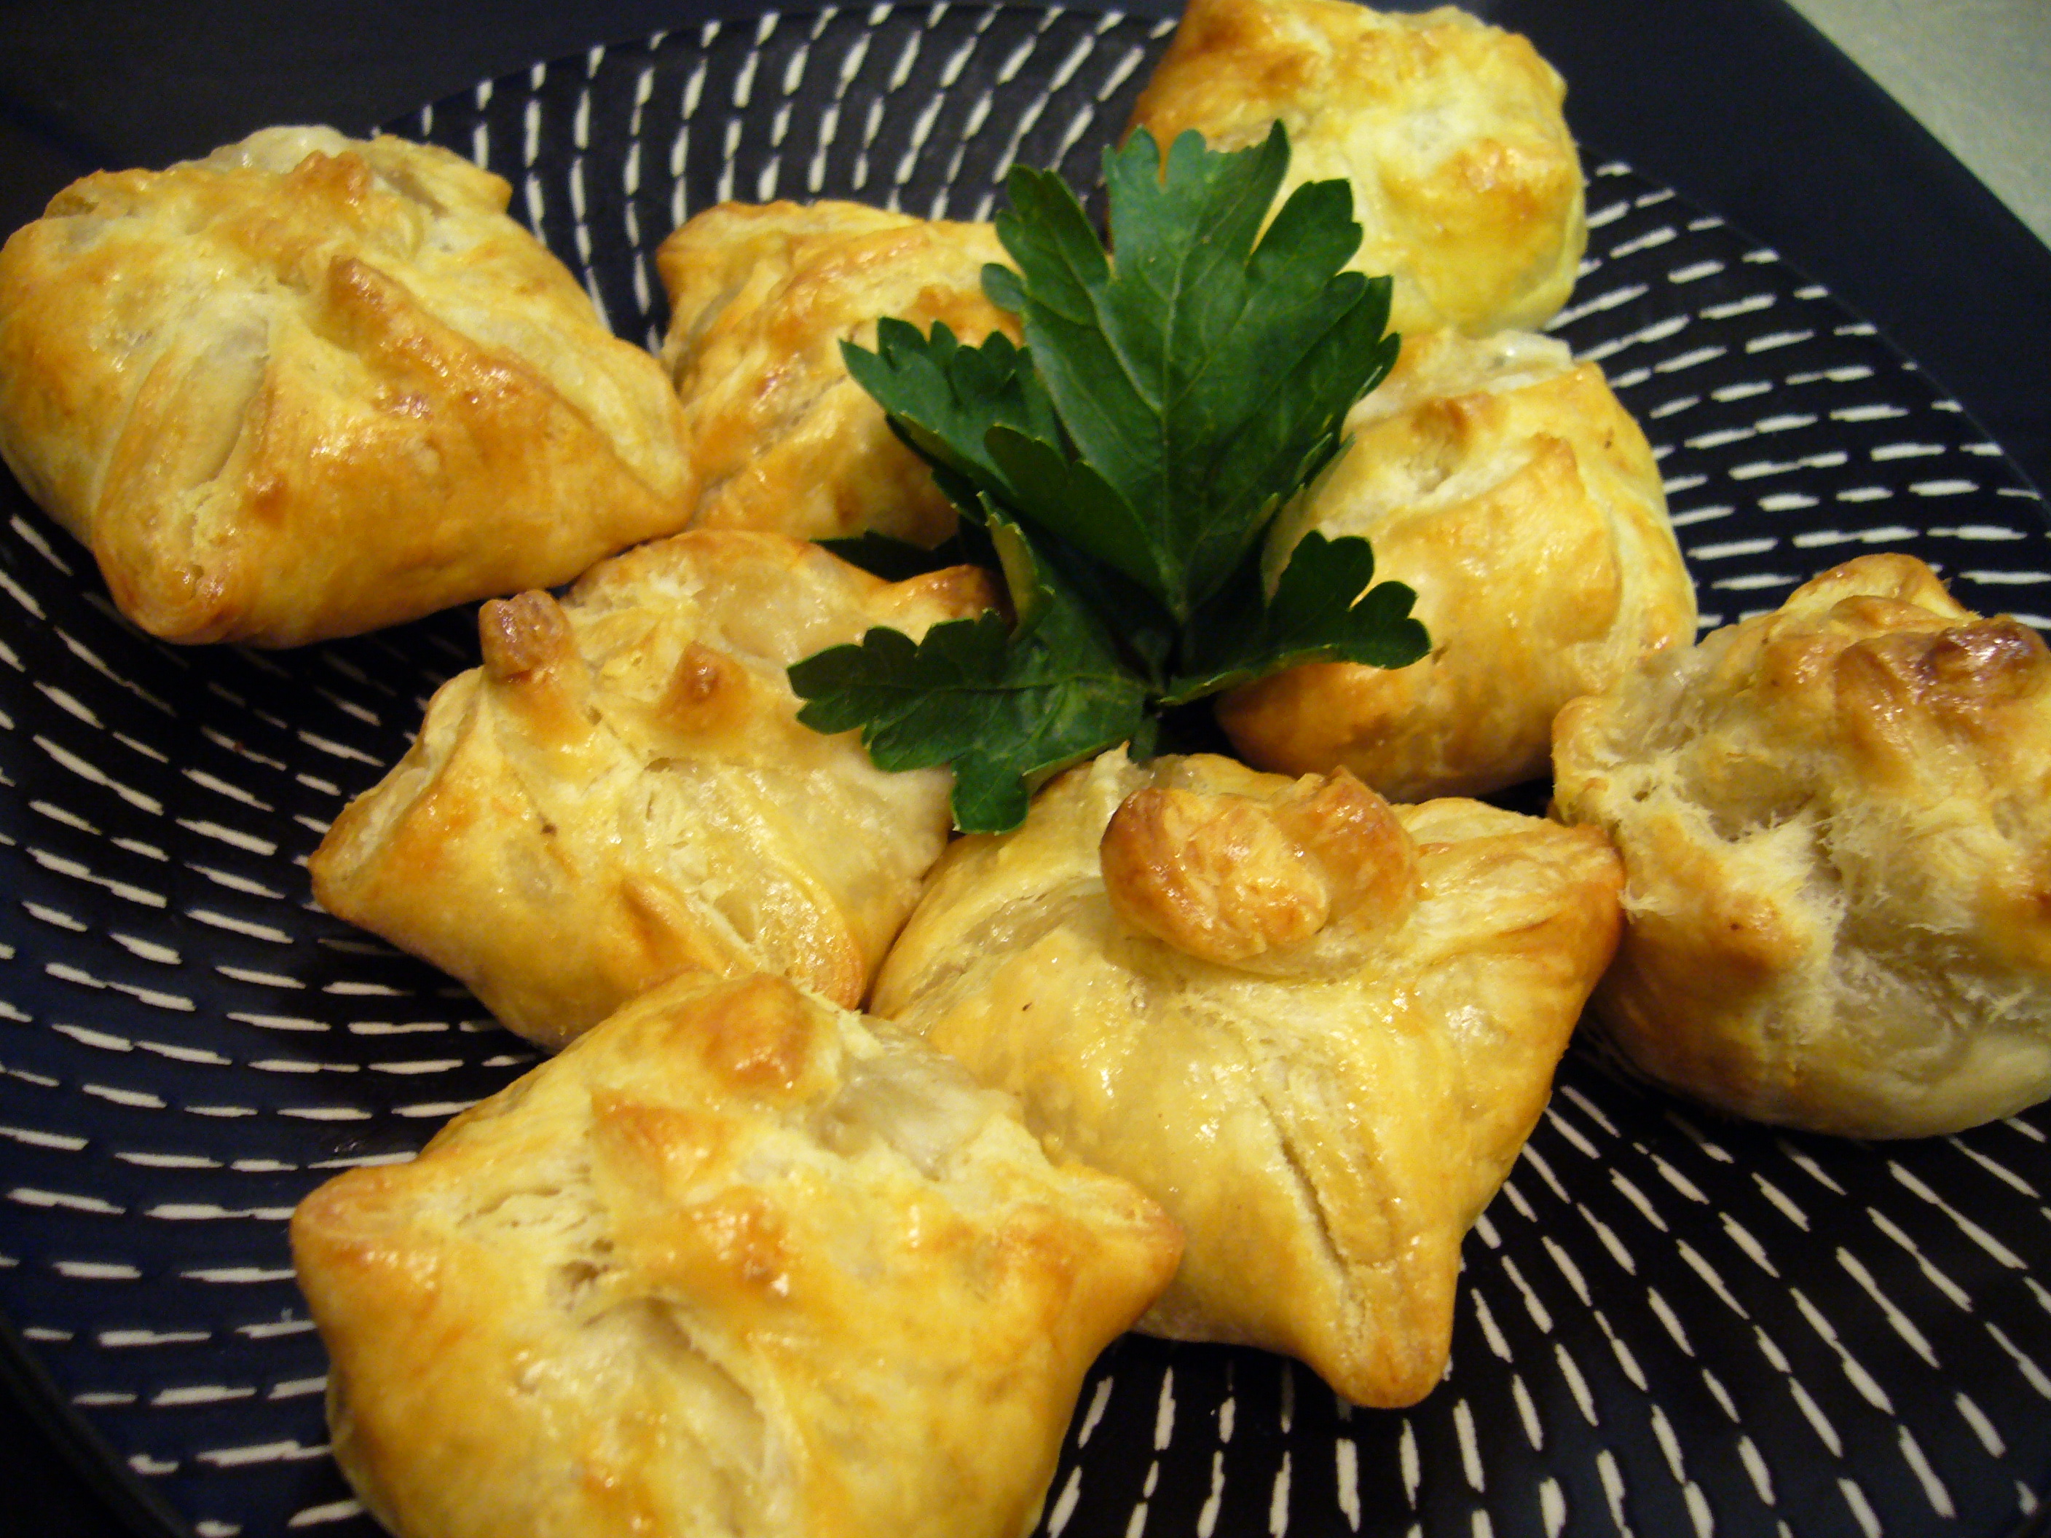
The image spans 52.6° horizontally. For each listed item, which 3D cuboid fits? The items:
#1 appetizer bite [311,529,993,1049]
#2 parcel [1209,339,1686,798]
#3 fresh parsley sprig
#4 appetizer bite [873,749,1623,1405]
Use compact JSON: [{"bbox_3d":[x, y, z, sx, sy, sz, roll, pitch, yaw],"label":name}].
[{"bbox_3d":[-0.038,-0.004,0.215,0.057,0.038,0.053,13,51,3],"label":"appetizer bite"},{"bbox_3d":[0.049,-0.029,0.248,0.056,0.036,0.051,-10,54,-15],"label":"parcel"},{"bbox_3d":[0.009,-0.029,0.220,0.068,0.052,0.066,4,52,-5],"label":"fresh parsley sprig"},{"bbox_3d":[0.025,0.018,0.206,0.058,0.038,0.055,28,54,14],"label":"appetizer bite"}]

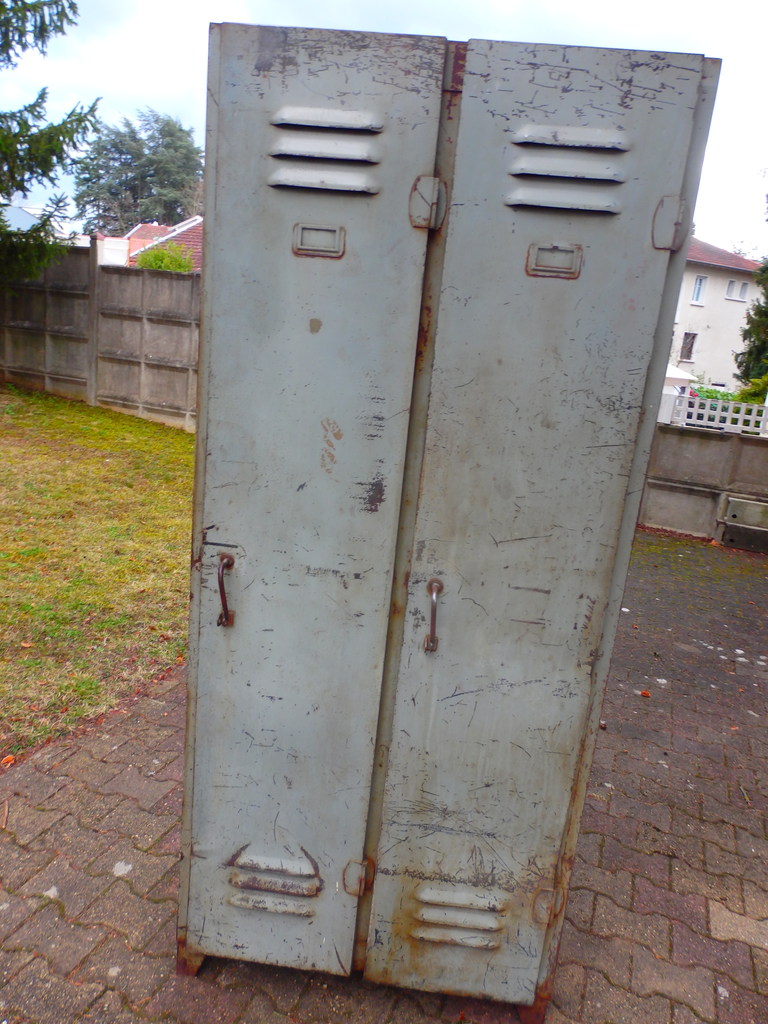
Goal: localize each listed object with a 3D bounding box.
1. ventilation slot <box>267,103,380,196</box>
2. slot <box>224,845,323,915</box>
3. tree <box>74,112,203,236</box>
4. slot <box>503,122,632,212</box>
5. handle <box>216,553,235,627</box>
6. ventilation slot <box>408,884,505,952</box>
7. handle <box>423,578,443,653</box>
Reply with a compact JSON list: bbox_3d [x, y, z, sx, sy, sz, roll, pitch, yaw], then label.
[{"bbox_3d":[-0.092,-0.568,1.156,0.177,0.119,0.014,7,14,4],"label":"ventilation slot"},{"bbox_3d":[-0.224,0.739,1.487,0.182,0.148,0.015,7,14,4],"label":"slot"},{"bbox_3d":[-12.428,-14.719,37.520,6.792,10.476,6.792,1,15,-19],"label":"tree"},{"bbox_3d":[0.282,-0.526,1.128,0.176,0.119,0.014,7,14,4],"label":"slot"},{"bbox_3d":[-0.287,0.142,1.337,0.030,0.128,0.038,7,14,4],"label":"handle"},{"bbox_3d":[0.147,0.803,1.465,0.178,0.126,0.015,7,14,4],"label":"ventilation slot"},{"bbox_3d":[0.087,0.186,1.309,0.030,0.127,0.038,7,14,4],"label":"handle"}]

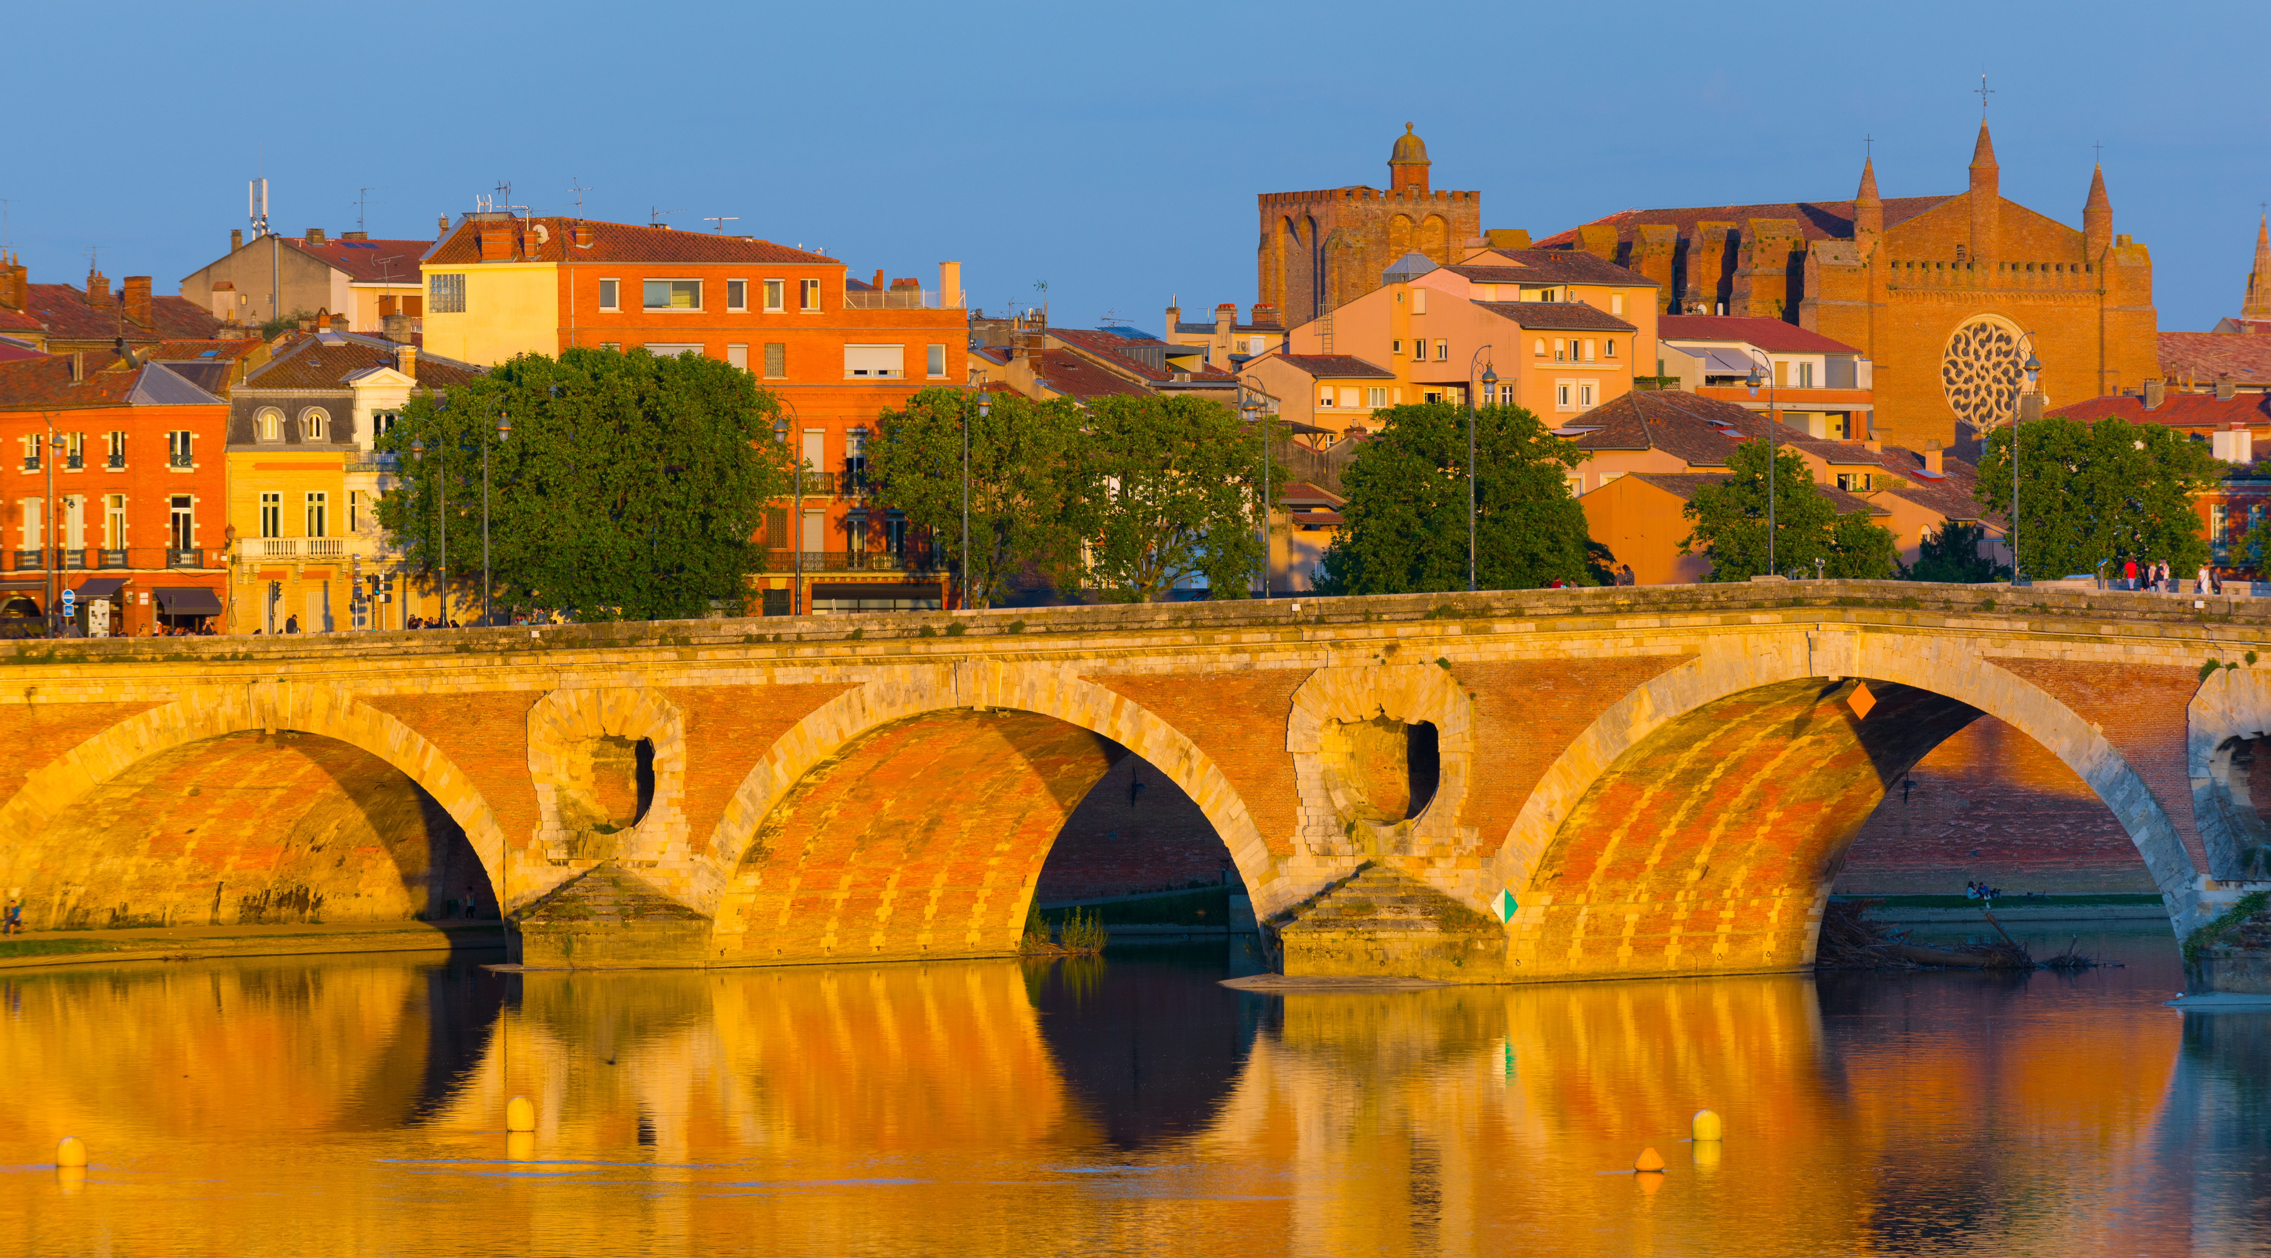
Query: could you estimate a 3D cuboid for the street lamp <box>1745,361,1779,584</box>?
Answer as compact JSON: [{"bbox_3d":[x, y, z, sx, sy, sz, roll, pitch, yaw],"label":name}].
[{"bbox_3d":[25.006,-5.860,503.723,0.550,10.560,1.650,0,0,39],"label":"street lamp"}]

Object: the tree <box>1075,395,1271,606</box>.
[{"bbox_3d":[1.733,-4.611,573.000,8.700,12.220,9.500,0,0,0],"label":"tree"}]

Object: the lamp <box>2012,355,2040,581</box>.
[{"bbox_3d":[33.575,-5.899,475.093,0.550,10.430,1.650,0,0,39],"label":"lamp"}]

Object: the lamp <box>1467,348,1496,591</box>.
[{"bbox_3d":[13.552,-5.788,491.250,0.550,10.450,1.650,0,0,39],"label":"lamp"}]

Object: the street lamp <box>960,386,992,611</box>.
[{"bbox_3d":[-6.345,-5.120,507.304,0.550,10.510,1.650,0,0,39],"label":"street lamp"}]

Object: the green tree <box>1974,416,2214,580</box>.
[{"bbox_3d":[46.064,-4.298,606.000,11.590,11.870,11.500,0,0,0],"label":"green tree"}]

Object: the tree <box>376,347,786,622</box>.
[{"bbox_3d":[-24.396,-5.499,556.000,18.060,13.880,15.000,0,0,0],"label":"tree"}]

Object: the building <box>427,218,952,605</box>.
[{"bbox_3d":[-20.564,-8.702,577.759,23.200,20.290,14.000,0,0,-15],"label":"building"}]

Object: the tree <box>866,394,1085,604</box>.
[{"bbox_3d":[-7.097,-4.628,567.000,9.810,12.280,10.500,0,0,0],"label":"tree"}]

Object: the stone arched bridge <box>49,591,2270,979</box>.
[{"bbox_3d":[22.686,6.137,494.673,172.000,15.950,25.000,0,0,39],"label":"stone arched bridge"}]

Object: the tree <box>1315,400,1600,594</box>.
[{"bbox_3d":[14.866,-4.509,584.000,13.220,12.180,12.500,0,0,0],"label":"tree"}]

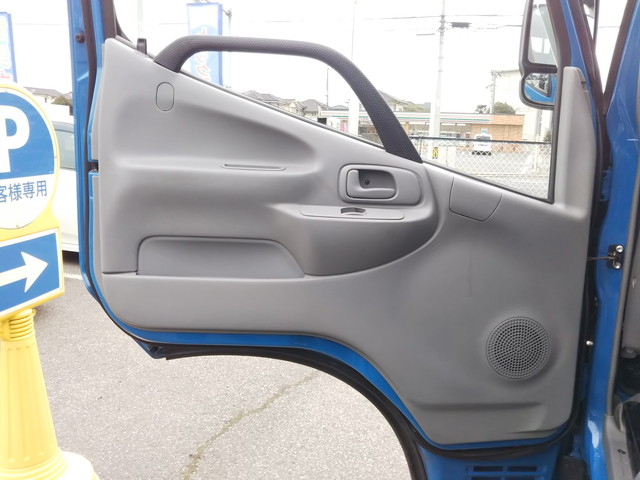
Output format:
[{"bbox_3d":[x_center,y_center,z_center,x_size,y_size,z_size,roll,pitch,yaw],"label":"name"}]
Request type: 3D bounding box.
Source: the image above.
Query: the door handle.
[{"bbox_3d":[0.098,-0.105,1.045,0.093,0.055,0.030,1,9,-2],"label":"door handle"}]

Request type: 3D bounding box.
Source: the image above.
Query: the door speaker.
[{"bbox_3d":[0.399,0.218,1.115,0.128,0.128,0.025,1,9,-2],"label":"door speaker"}]

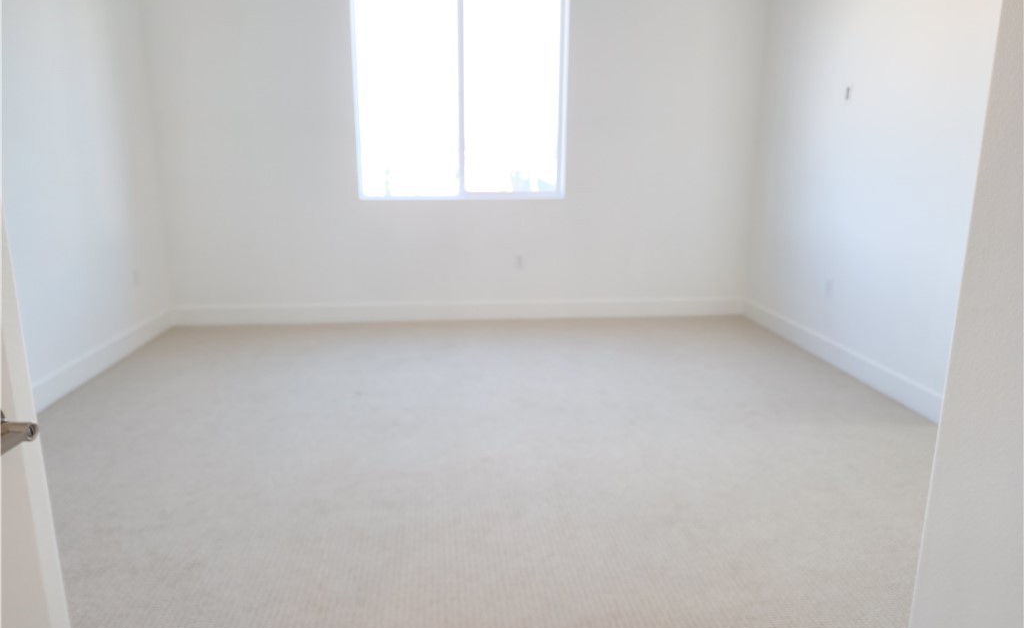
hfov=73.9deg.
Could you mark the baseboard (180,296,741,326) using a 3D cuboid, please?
[{"bbox_3d":[-0.329,-0.023,5.251,4.402,0.152,0.018,-1,13,-5],"label":"baseboard"}]

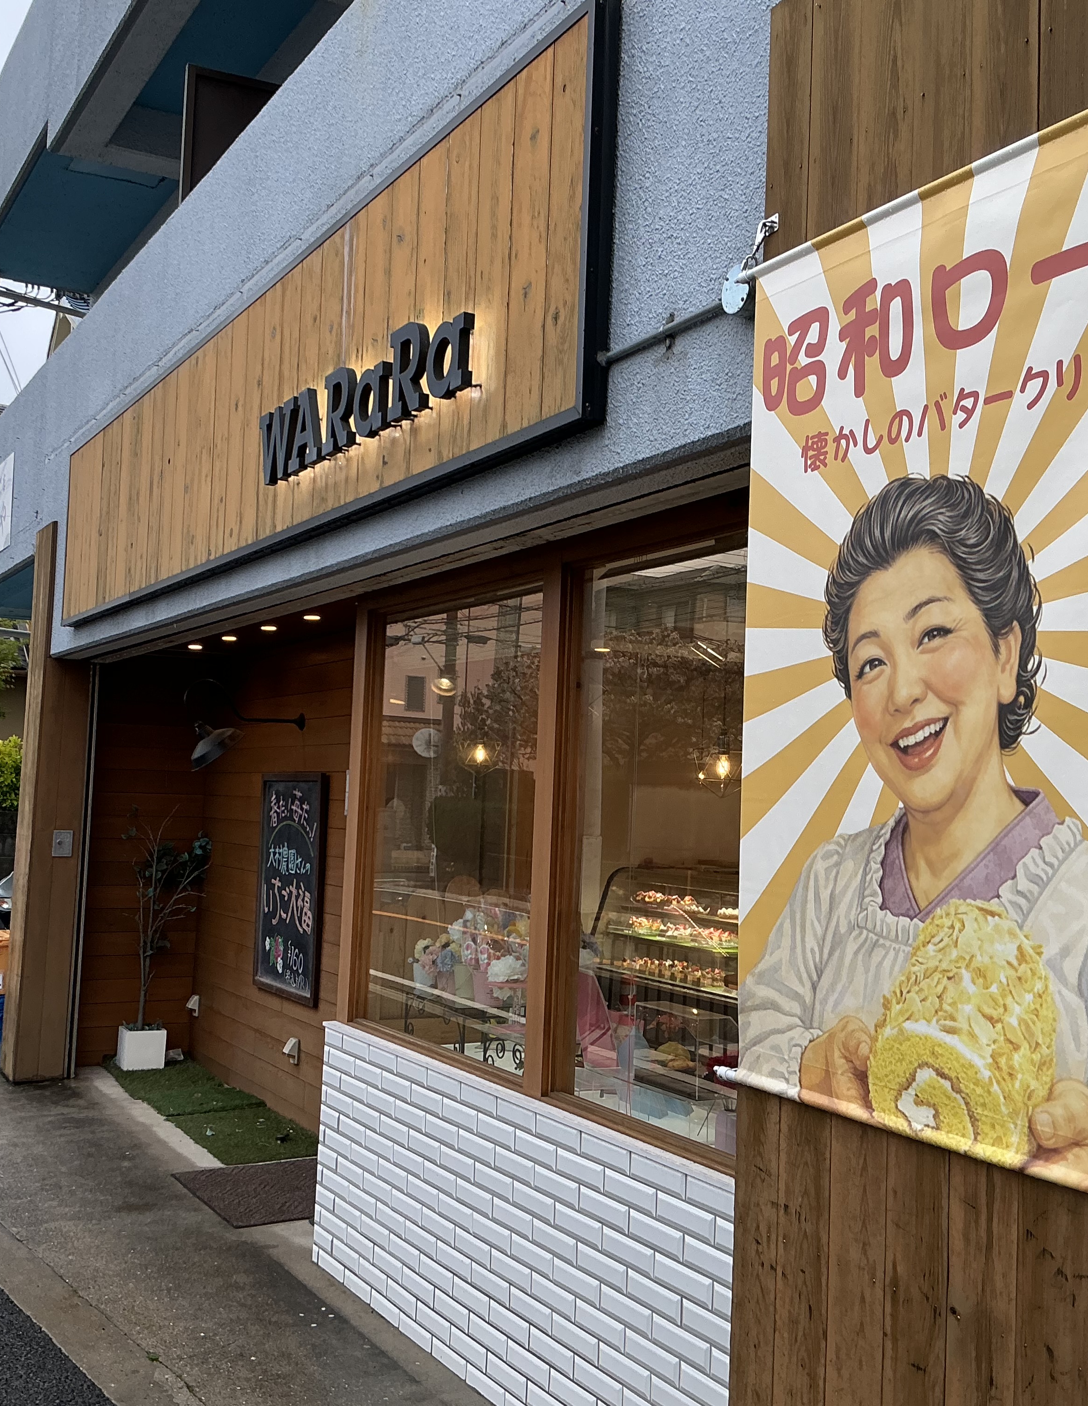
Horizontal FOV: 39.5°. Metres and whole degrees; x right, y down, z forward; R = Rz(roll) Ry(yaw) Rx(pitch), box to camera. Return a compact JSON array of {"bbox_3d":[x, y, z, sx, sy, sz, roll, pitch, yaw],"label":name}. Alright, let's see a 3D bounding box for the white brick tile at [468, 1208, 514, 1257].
[{"bbox_3d":[-0.145,1.463,4.185,0.014,0.061,0.226,4,-4,-29],"label":"white brick tile"}]

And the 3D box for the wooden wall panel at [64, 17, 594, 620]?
[{"bbox_3d":[-1.214,-1.006,5.837,0.060,0.912,5.441,4,-4,-29],"label":"wooden wall panel"}]

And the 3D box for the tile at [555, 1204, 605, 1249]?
[{"bbox_3d":[0.091,1.338,3.858,0.015,0.063,0.228,4,-4,-29],"label":"tile"}]

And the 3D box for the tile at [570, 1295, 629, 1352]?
[{"bbox_3d":[0.140,1.542,3.741,0.015,0.063,0.228,4,-4,-29],"label":"tile"}]

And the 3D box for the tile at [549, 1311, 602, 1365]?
[{"bbox_3d":[0.080,1.617,3.839,0.015,0.063,0.228,4,-4,-29],"label":"tile"}]

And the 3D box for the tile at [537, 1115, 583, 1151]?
[{"bbox_3d":[0.037,1.109,3.906,0.014,0.057,0.226,4,-4,-29],"label":"tile"}]

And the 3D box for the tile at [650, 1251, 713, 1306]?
[{"bbox_3d":[0.320,1.319,3.448,0.015,0.063,0.228,4,-4,-29],"label":"tile"}]

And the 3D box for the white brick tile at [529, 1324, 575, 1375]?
[{"bbox_3d":[0.021,1.668,3.890,0.020,0.067,0.228,4,-4,-29],"label":"white brick tile"}]

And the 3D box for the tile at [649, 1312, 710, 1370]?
[{"bbox_3d":[0.311,1.437,3.401,0.020,0.067,0.228,4,-4,-29],"label":"tile"}]

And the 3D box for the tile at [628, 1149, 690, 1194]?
[{"bbox_3d":[0.268,1.104,3.524,0.020,0.055,0.228,4,-4,-29],"label":"tile"}]

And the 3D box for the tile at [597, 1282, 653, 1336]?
[{"bbox_3d":[0.200,1.468,3.668,0.014,0.062,0.228,4,-4,-29],"label":"tile"}]

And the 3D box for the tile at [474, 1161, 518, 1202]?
[{"bbox_3d":[-0.139,1.325,4.195,0.014,0.061,0.226,4,-4,-29],"label":"tile"}]

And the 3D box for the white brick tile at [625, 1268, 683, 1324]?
[{"bbox_3d":[0.257,1.373,3.506,0.020,0.067,0.228,4,-4,-29],"label":"white brick tile"}]

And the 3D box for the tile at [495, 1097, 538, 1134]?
[{"bbox_3d":[-0.070,1.131,4.128,0.020,0.055,0.228,4,-4,-29],"label":"tile"}]

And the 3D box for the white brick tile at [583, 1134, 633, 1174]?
[{"bbox_3d":[0.157,1.124,3.770,0.015,0.063,0.228,4,-4,-29],"label":"white brick tile"}]

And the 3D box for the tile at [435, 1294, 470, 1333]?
[{"bbox_3d":[-0.268,1.747,4.368,0.014,0.061,0.226,4,-4,-29],"label":"tile"}]

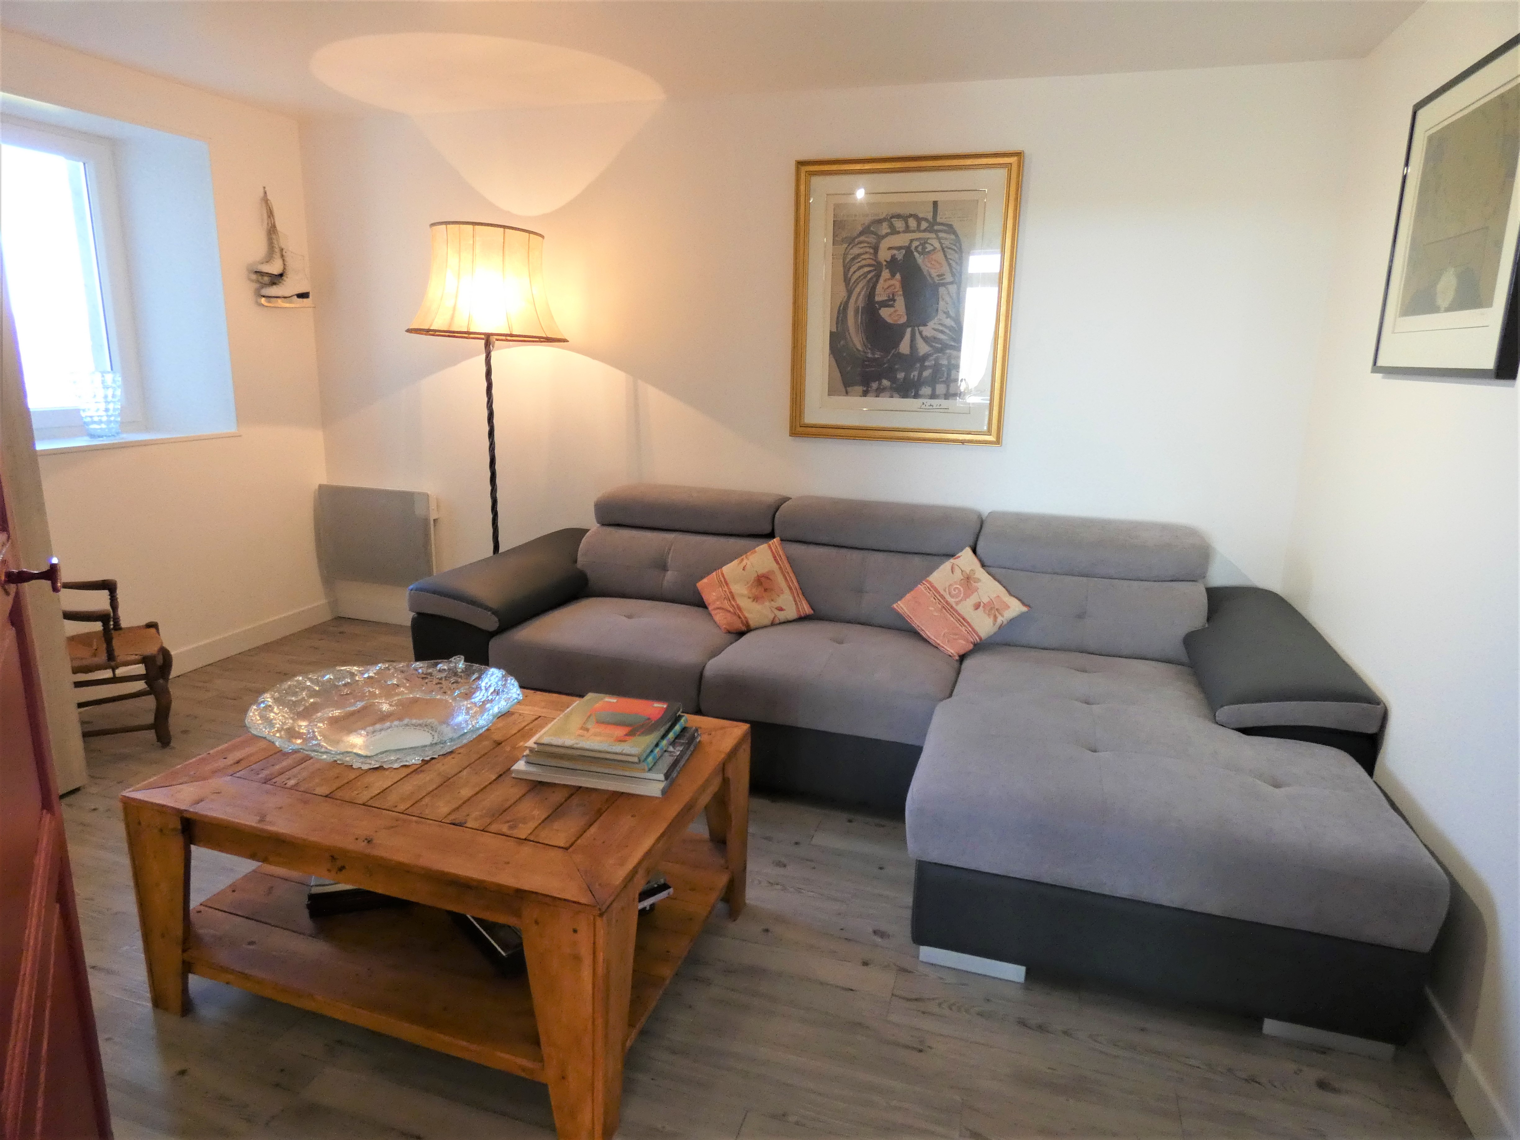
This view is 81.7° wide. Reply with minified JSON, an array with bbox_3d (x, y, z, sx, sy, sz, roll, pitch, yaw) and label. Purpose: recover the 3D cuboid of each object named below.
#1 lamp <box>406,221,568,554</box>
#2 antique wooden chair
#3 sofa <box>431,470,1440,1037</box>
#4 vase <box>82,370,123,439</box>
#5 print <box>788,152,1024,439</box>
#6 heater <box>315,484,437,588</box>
[{"bbox_3d":[-1.066,-0.436,3.520,0.595,1.759,0.595,5,14,17],"label":"lamp"},{"bbox_3d":[-2.254,0.214,2.942,0.406,0.721,0.406,-7,16,-30],"label":"antique wooden chair"},{"bbox_3d":[0.209,0.283,2.666,2.699,0.819,1.572,5,14,17],"label":"sofa"},{"bbox_3d":[-2.554,-0.636,3.373,0.155,0.252,0.155,5,14,17],"label":"vase"},{"bbox_3d":[0.514,-0.982,3.242,0.804,1.002,0.034,5,14,17],"label":"print"},{"bbox_3d":[-1.784,-0.153,4.136,0.622,0.465,0.111,5,14,17],"label":"heater"}]

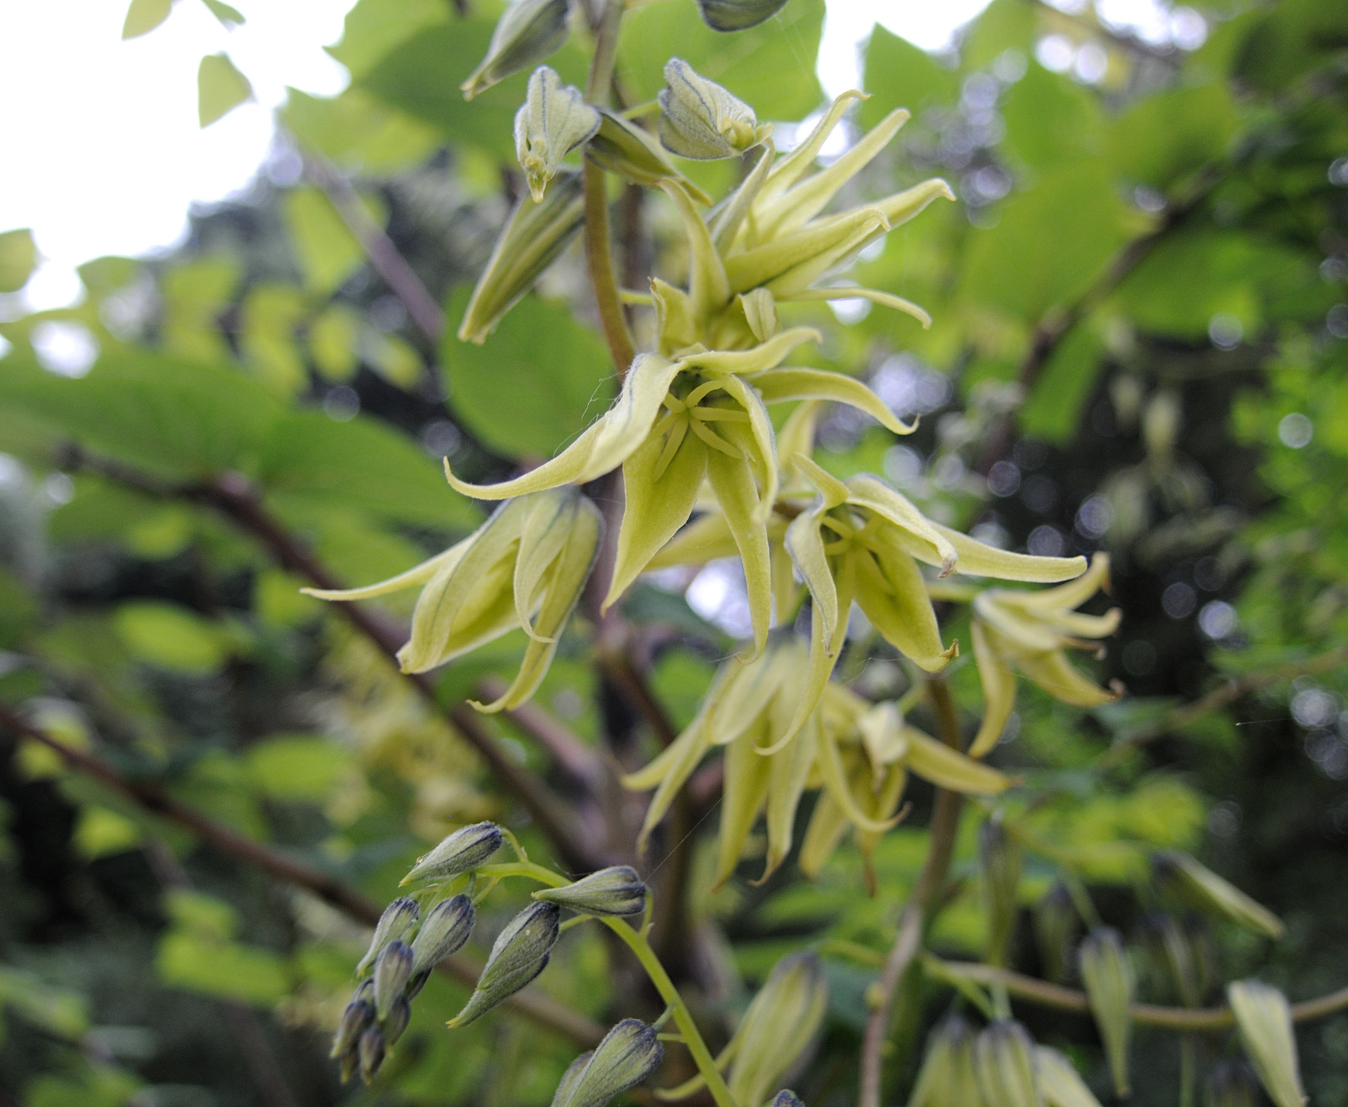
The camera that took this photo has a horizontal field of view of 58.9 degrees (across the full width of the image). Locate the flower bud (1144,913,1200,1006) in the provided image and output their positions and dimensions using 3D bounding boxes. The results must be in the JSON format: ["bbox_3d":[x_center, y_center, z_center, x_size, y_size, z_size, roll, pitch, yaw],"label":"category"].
[{"bbox_3d":[0.137,0.111,0.325,0.013,0.028,0.013,-21,0,0],"label":"flower bud"}]

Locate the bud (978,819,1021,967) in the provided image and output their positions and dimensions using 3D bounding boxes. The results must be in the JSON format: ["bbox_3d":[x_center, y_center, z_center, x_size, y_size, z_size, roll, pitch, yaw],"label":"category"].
[{"bbox_3d":[0.079,0.083,0.290,0.010,0.037,0.010,0,0,0],"label":"bud"}]

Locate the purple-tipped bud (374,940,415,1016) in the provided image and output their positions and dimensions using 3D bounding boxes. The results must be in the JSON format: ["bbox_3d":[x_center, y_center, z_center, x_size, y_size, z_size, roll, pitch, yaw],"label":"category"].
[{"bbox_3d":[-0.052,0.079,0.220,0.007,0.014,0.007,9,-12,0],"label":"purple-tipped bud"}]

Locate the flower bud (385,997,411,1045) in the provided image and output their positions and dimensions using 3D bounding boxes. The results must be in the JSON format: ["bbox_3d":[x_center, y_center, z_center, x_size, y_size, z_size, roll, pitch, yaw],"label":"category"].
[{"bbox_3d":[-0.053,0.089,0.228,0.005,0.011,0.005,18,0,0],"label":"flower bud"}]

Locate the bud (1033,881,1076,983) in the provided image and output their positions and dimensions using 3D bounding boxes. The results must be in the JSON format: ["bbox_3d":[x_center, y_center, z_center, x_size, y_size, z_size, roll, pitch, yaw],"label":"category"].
[{"bbox_3d":[0.102,0.102,0.320,0.011,0.029,0.011,5,0,0],"label":"bud"}]

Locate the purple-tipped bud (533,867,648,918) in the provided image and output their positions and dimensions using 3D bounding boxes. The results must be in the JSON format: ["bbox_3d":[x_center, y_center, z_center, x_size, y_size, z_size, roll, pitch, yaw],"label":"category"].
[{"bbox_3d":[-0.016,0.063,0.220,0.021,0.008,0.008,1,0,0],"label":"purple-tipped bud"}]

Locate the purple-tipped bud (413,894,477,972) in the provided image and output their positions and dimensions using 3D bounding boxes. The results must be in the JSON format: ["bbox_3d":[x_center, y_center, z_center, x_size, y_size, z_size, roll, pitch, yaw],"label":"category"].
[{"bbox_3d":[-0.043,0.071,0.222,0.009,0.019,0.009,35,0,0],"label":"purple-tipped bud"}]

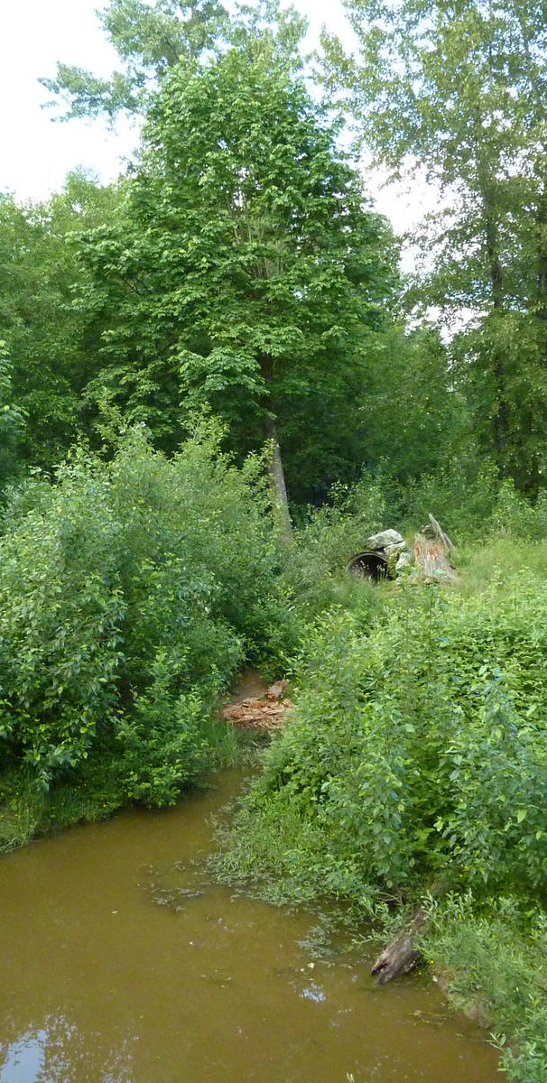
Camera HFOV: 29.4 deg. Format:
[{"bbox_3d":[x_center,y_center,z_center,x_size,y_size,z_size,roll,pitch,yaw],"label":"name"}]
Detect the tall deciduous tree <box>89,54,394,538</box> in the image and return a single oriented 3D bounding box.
[{"bbox_3d":[-0.924,-6.290,27.127,7.910,12.820,7.520,0,4,0],"label":"tall deciduous tree"}]

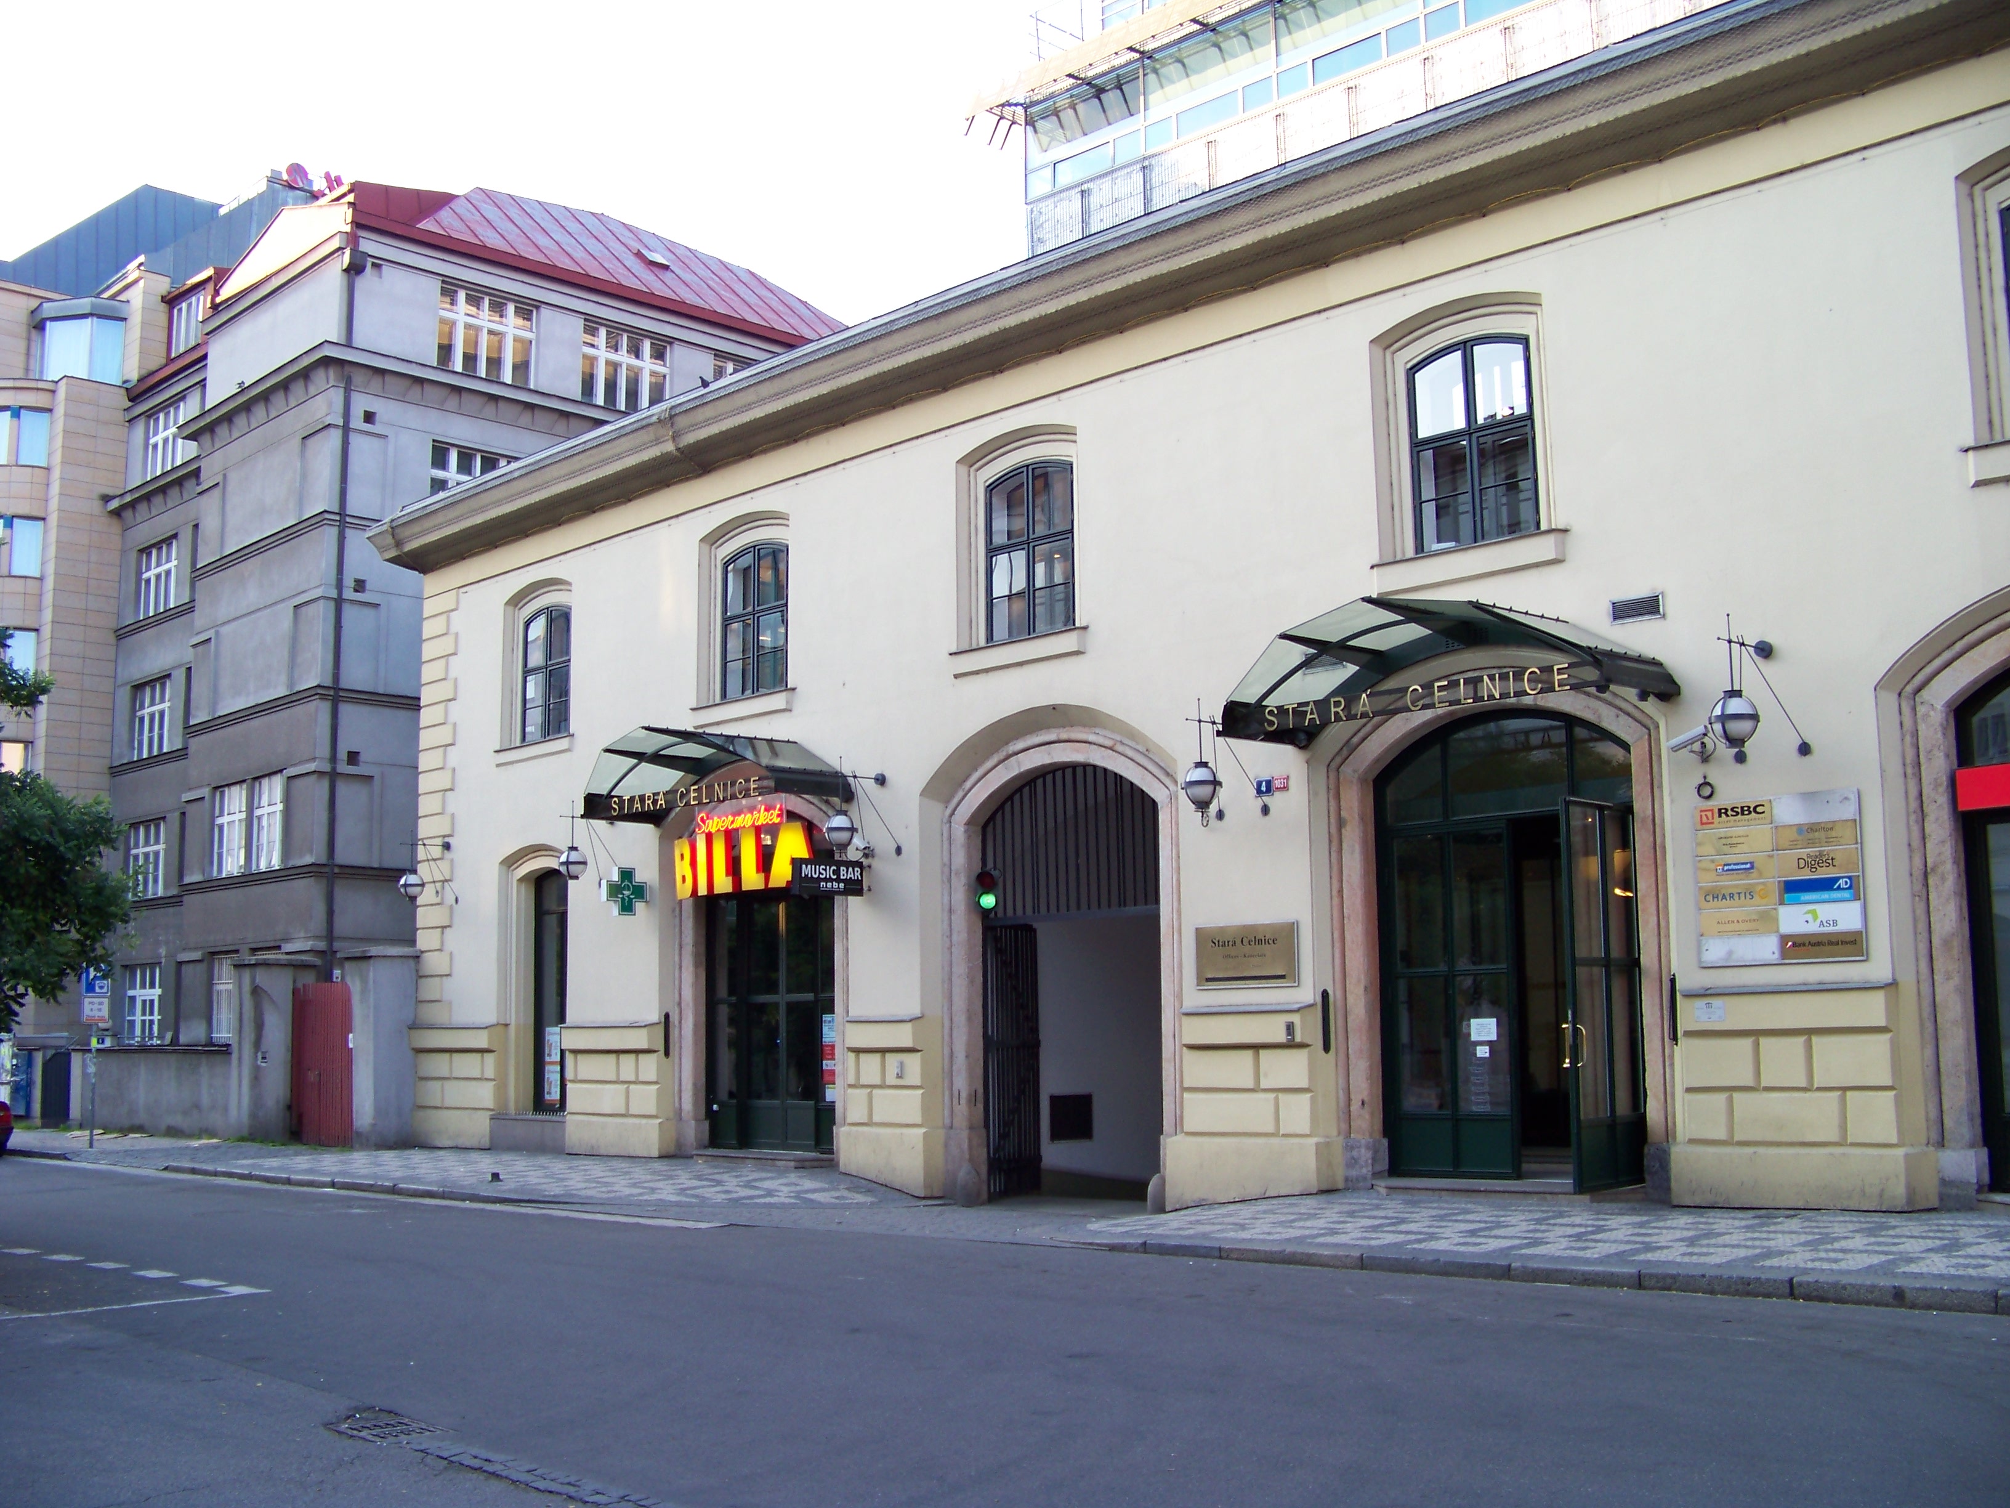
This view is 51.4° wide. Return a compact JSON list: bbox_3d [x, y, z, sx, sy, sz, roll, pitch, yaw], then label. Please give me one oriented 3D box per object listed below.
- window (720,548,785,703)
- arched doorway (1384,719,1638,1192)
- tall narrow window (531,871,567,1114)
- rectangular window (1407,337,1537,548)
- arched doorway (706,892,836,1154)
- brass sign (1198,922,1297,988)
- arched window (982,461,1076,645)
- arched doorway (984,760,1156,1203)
[{"bbox_3d":[-3.399,-1.843,28.626,0.162,2.095,1.457,7,-11,-44],"label":"window"},{"bbox_3d":[4.805,1.835,19.981,0.354,4.604,3.096,7,-11,-44],"label":"arched doorway"},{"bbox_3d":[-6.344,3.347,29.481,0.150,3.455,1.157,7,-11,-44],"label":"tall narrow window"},{"bbox_3d":[4.590,-3.059,20.483,0.162,2.105,1.457,7,-11,-44],"label":"rectangular window"},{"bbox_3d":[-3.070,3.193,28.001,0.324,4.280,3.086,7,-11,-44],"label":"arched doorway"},{"bbox_3d":[2.480,2.100,21.642,0.050,0.667,1.364,7,-11,-44],"label":"brass sign"},{"bbox_3d":[0.312,-2.436,24.858,0.162,2.105,1.457,7,-11,-44],"label":"arched window"},{"bbox_3d":[0.767,2.640,24.123,0.405,5.151,3.096,7,-11,-44],"label":"arched doorway"}]

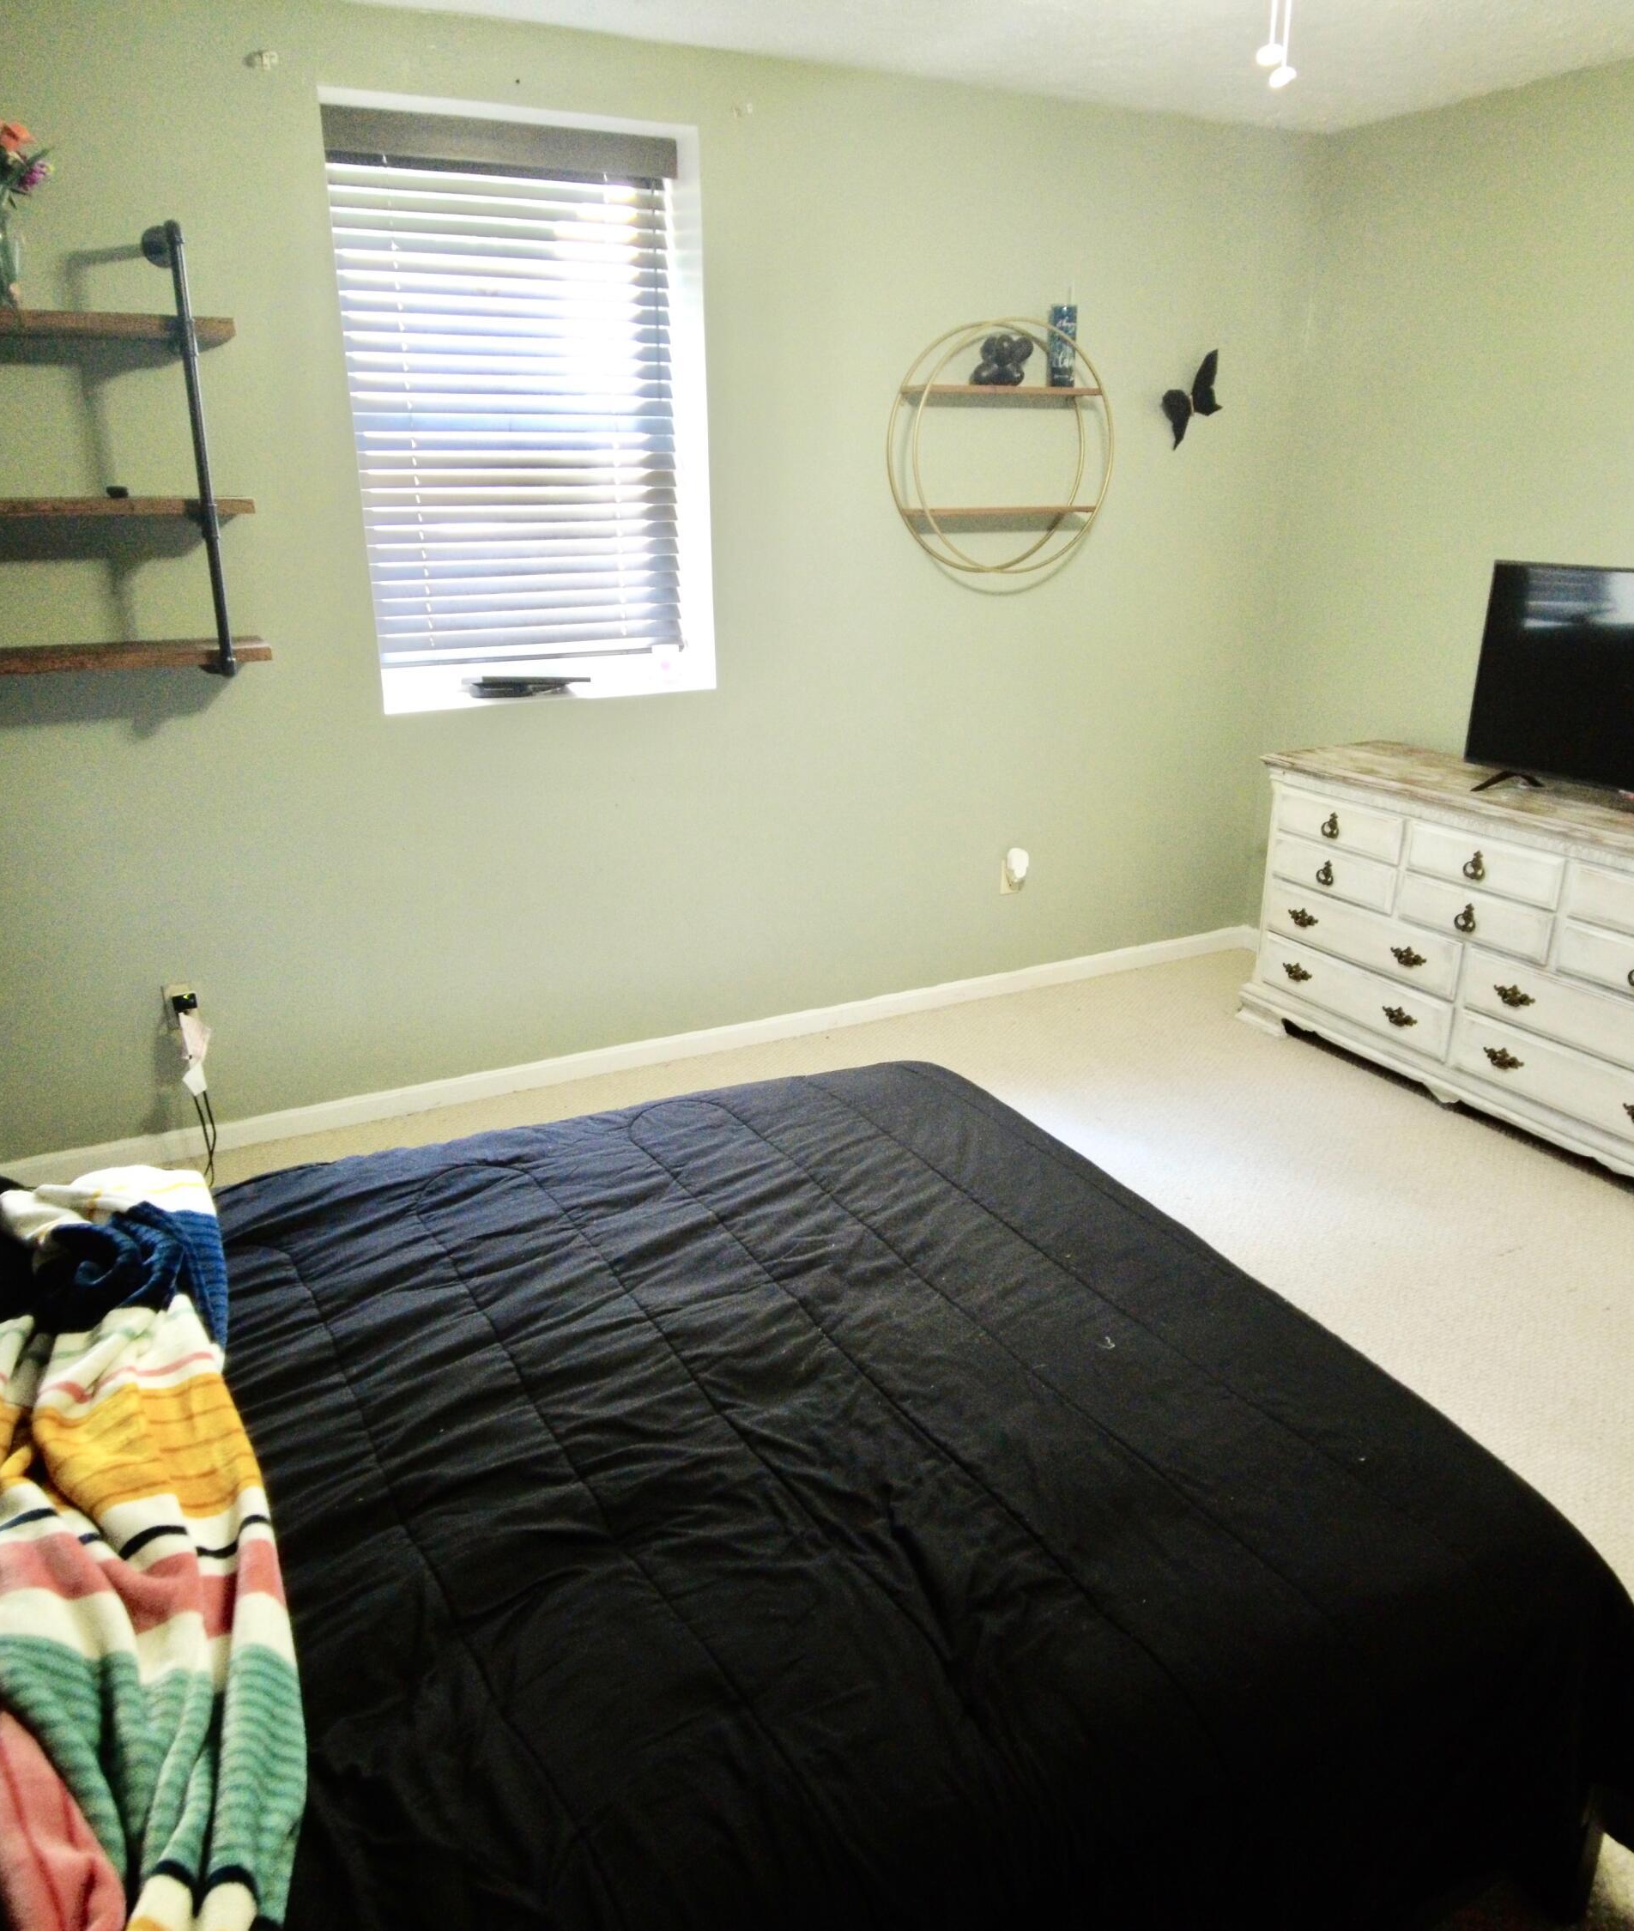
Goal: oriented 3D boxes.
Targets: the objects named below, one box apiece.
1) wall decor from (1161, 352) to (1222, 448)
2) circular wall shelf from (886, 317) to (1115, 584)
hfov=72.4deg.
[{"bbox_3d":[1.122,-1.693,3.336,0.220,0.250,0.060,-10,21,-21],"label":"wall decor"},{"bbox_3d":[0.520,-1.429,3.106,0.640,0.630,0.160,-10,21,-21],"label":"circular wall shelf"}]

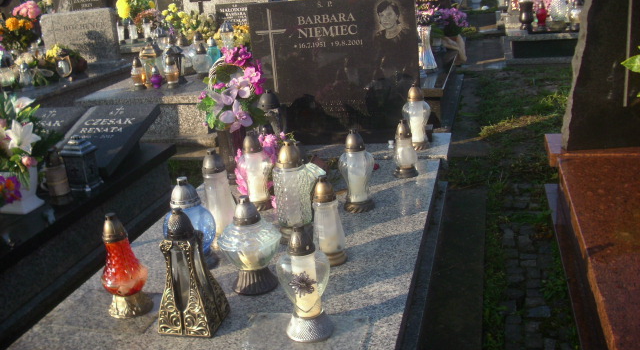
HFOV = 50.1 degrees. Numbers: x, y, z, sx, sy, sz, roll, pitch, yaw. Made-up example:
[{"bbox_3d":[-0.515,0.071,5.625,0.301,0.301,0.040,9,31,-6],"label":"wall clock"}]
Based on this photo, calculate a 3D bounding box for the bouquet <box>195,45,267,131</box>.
[{"bbox_3d":[-0.373,-0.349,2.840,0.300,0.337,0.200,0,18,14],"label":"bouquet"}]

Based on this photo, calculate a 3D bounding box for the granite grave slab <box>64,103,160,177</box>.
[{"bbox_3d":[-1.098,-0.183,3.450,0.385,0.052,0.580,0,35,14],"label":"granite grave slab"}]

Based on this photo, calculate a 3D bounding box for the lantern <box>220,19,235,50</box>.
[{"bbox_3d":[-0.714,-1.041,5.251,0.115,0.280,0.115,0,21,15],"label":"lantern"}]

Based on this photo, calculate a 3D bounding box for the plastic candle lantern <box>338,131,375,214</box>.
[{"bbox_3d":[0.131,-0.021,2.556,0.137,0.308,0.137,0,18,14],"label":"plastic candle lantern"}]

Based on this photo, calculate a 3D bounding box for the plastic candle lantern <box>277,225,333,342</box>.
[{"bbox_3d":[-0.040,0.264,1.717,0.136,0.290,0.116,-4,17,6],"label":"plastic candle lantern"}]

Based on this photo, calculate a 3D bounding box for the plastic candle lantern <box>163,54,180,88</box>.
[{"bbox_3d":[-1.059,-0.737,4.811,0.108,0.221,0.108,0,21,15],"label":"plastic candle lantern"}]

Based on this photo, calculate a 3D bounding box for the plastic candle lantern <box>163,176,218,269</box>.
[{"bbox_3d":[-0.392,0.141,2.100,0.158,0.286,0.158,0,24,15],"label":"plastic candle lantern"}]

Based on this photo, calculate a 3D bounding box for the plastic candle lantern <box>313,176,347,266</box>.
[{"bbox_3d":[0.031,0.137,2.122,0.090,0.278,0.090,-6,17,0],"label":"plastic candle lantern"}]

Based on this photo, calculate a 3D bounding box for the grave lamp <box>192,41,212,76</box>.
[{"bbox_3d":[-0.974,-0.944,5.600,0.164,0.270,0.164,-9,17,-8],"label":"grave lamp"}]

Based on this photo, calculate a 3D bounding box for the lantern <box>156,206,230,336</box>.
[{"bbox_3d":[-0.357,0.245,1.822,0.154,0.327,0.154,0,18,18],"label":"lantern"}]

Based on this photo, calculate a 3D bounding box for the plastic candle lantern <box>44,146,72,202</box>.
[{"bbox_3d":[-1.132,0.003,2.942,0.112,0.239,0.112,0,19,15],"label":"plastic candle lantern"}]

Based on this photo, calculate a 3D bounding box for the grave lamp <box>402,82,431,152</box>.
[{"bbox_3d":[0.455,-0.273,3.194,0.133,0.305,0.133,0,18,14],"label":"grave lamp"}]

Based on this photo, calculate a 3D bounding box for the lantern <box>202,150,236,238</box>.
[{"bbox_3d":[-0.337,0.082,2.282,0.105,0.345,0.105,0,18,14],"label":"lantern"}]

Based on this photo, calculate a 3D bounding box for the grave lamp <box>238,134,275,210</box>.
[{"bbox_3d":[-0.247,-0.018,2.639,0.137,0.304,0.137,0,18,14],"label":"grave lamp"}]

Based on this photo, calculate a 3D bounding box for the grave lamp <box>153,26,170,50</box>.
[{"bbox_3d":[-1.423,-1.146,6.150,0.135,0.360,0.135,0,18,14],"label":"grave lamp"}]

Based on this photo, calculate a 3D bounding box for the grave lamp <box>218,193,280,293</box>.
[{"bbox_3d":[-0.207,0.196,2.006,0.185,0.281,0.170,-8,17,-7],"label":"grave lamp"}]

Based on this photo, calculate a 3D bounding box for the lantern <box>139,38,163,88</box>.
[{"bbox_3d":[-1.365,-0.893,5.419,0.146,0.357,0.146,-6,17,1],"label":"lantern"}]

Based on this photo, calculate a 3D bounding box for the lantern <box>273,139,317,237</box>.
[{"bbox_3d":[-0.086,0.054,2.290,0.165,0.355,0.135,0,18,14],"label":"lantern"}]

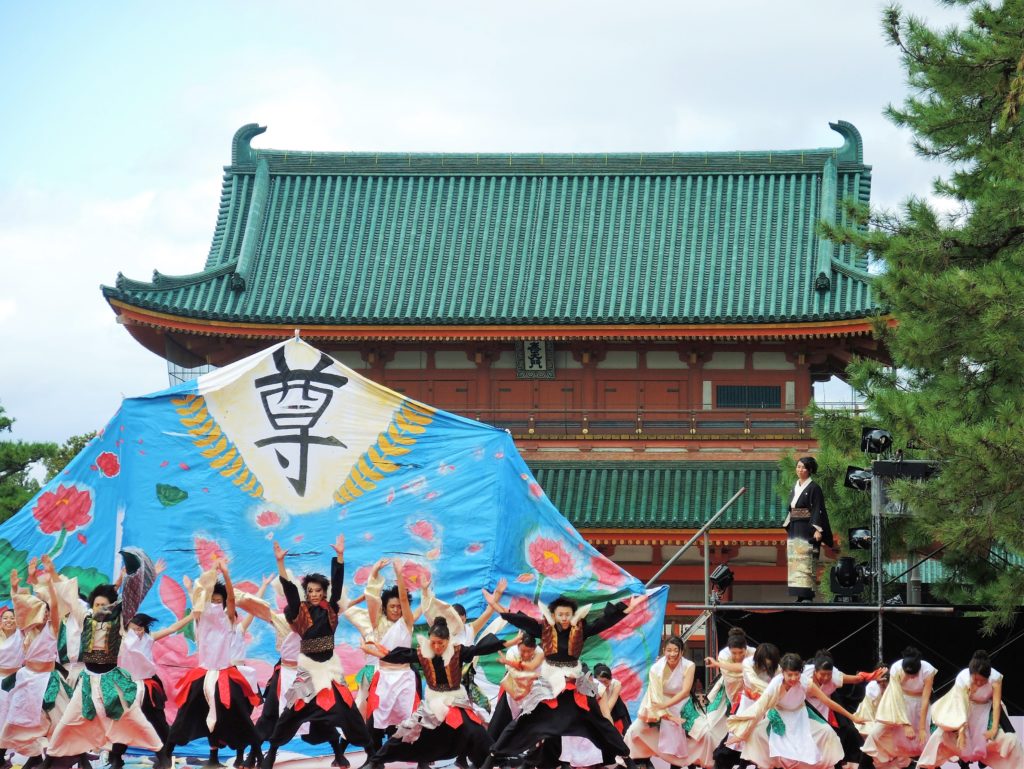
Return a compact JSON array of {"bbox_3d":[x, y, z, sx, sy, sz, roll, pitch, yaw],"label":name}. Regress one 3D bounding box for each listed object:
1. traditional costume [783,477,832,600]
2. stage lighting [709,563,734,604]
[{"bbox_3d":[3.230,1.675,43.600,0.550,1.340,0.370,-3,-5,37],"label":"traditional costume"},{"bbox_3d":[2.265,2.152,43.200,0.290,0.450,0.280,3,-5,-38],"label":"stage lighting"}]

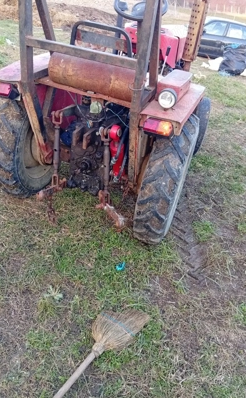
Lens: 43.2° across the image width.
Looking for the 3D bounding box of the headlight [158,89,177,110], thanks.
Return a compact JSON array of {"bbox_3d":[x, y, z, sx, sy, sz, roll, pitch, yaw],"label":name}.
[{"bbox_3d":[0.251,-0.554,1.736,0.101,0.111,0.076,17,35,13],"label":"headlight"}]

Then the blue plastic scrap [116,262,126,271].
[{"bbox_3d":[-0.015,0.473,2.173,0.056,0.025,0.046,8,34,0],"label":"blue plastic scrap"}]

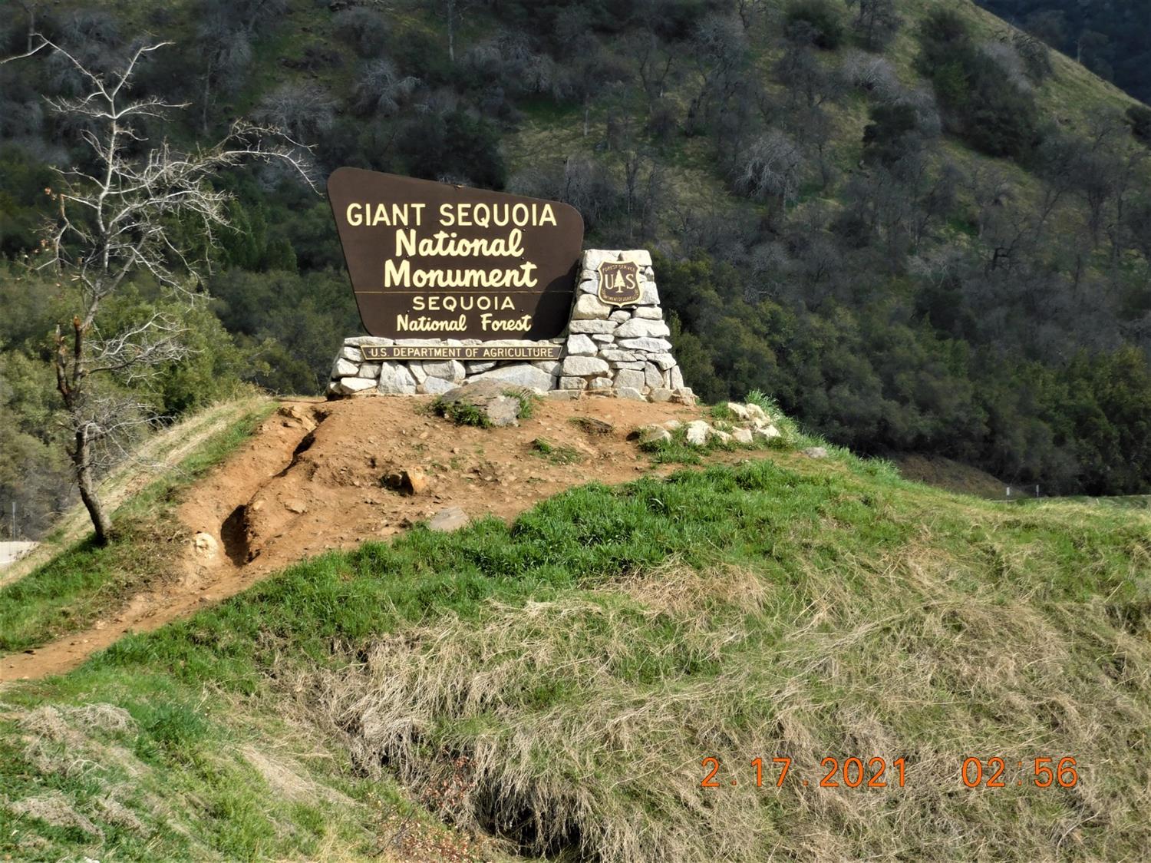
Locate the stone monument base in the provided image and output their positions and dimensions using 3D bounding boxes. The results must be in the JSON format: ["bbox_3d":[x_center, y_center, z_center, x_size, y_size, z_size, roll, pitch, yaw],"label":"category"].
[{"bbox_3d":[-0.710,-1.134,48.200,3.880,1.640,0.950,0,-1,-8],"label":"stone monument base"}]

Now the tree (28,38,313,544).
[{"bbox_3d":[-4.197,-1.455,46.200,2.950,5.200,2.600,0,-1,0],"label":"tree"}]

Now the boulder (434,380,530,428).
[{"bbox_3d":[-0.968,-0.283,46.800,1.000,0.420,0.700,0,-1,0],"label":"boulder"}]

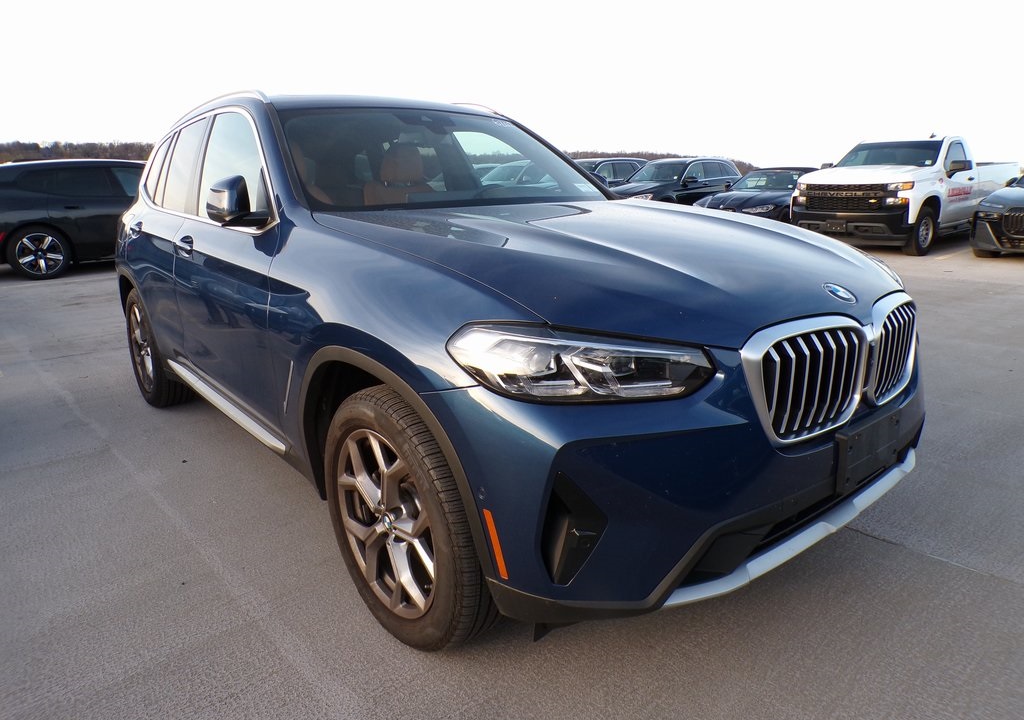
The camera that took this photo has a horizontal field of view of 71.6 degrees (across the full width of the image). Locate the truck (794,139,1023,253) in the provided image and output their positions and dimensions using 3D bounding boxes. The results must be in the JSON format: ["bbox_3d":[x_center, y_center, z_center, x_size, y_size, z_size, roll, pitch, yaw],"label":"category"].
[{"bbox_3d":[7.380,-3.108,13.150,5.800,1.920,2.080,-13,18,-40],"label":"truck"}]

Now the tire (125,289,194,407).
[{"bbox_3d":[-2.066,-0.090,4.192,0.250,0.725,0.728,-12,18,-37],"label":"tire"}]

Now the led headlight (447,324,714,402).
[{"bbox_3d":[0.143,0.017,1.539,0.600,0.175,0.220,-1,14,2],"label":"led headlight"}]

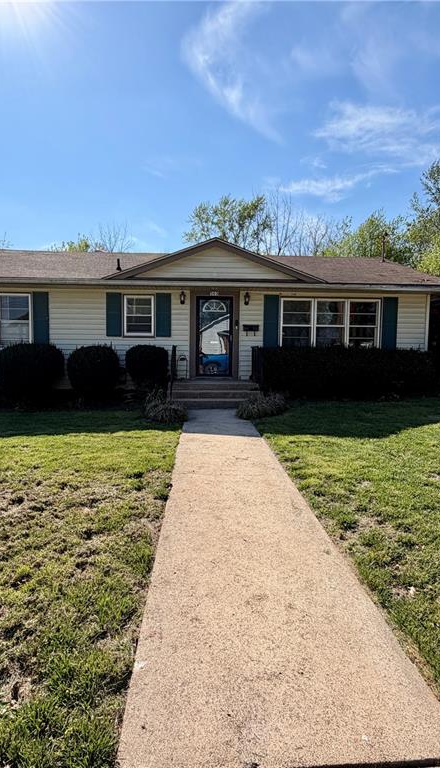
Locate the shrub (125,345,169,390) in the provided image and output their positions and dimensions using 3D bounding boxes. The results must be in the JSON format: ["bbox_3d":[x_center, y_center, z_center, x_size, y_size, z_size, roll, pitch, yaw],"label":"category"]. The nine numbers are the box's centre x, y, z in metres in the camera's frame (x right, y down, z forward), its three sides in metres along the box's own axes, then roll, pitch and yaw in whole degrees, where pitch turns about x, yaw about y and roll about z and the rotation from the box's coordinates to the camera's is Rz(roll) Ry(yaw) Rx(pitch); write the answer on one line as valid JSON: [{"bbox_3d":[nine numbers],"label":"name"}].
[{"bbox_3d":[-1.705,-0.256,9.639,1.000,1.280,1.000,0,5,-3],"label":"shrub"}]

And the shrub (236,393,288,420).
[{"bbox_3d":[0.878,0.368,8.715,1.050,0.500,0.950,0,5,-3],"label":"shrub"}]

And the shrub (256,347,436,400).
[{"bbox_3d":[2.857,-0.245,9.868,3.900,1.250,1.000,0,5,-3],"label":"shrub"}]

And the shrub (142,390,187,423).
[{"bbox_3d":[-1.094,0.379,8.166,0.850,0.570,0.820,0,5,-3],"label":"shrub"}]

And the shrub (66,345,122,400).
[{"bbox_3d":[-2.903,-0.200,9.484,1.220,1.390,1.200,0,5,-3],"label":"shrub"}]

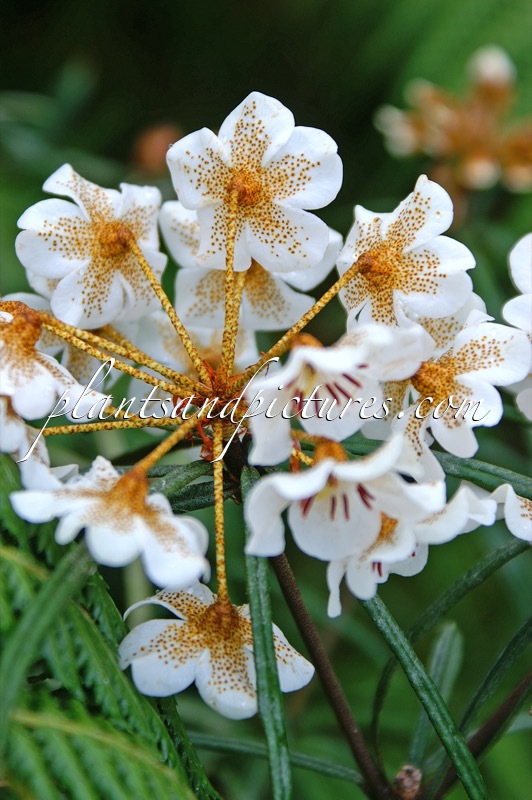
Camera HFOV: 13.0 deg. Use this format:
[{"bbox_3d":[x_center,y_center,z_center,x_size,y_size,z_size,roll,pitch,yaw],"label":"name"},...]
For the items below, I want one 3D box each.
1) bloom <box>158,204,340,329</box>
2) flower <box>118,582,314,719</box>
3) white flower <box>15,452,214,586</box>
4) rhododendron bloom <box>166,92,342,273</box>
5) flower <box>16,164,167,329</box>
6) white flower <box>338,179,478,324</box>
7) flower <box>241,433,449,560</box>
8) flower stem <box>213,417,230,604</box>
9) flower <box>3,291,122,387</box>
[{"bbox_3d":[-0.003,-0.026,0.448,0.034,0.031,0.015,0,24,2],"label":"bloom"},{"bbox_3d":[-0.009,0.042,0.418,0.035,0.016,0.031,0,49,-3],"label":"flower"},{"bbox_3d":[-0.030,0.023,0.448,0.037,0.016,0.030,20,23,1],"label":"white flower"},{"bbox_3d":[-0.003,-0.040,0.430,0.032,0.033,0.014,1,8,9],"label":"rhododendron bloom"},{"bbox_3d":[-0.031,-0.028,0.434,0.029,0.031,0.014,-5,8,-25],"label":"flower"},{"bbox_3d":[0.024,-0.027,0.434,0.028,0.030,0.014,6,14,30],"label":"white flower"},{"bbox_3d":[0.012,0.017,0.407,0.036,0.017,0.032,-6,-25,-33],"label":"flower"},{"bbox_3d":[-0.009,0.022,0.463,0.002,0.037,0.002,-2,-2,0],"label":"flower stem"},{"bbox_3d":[-0.042,-0.013,0.490,0.029,0.027,0.014,-12,-6,-29],"label":"flower"}]

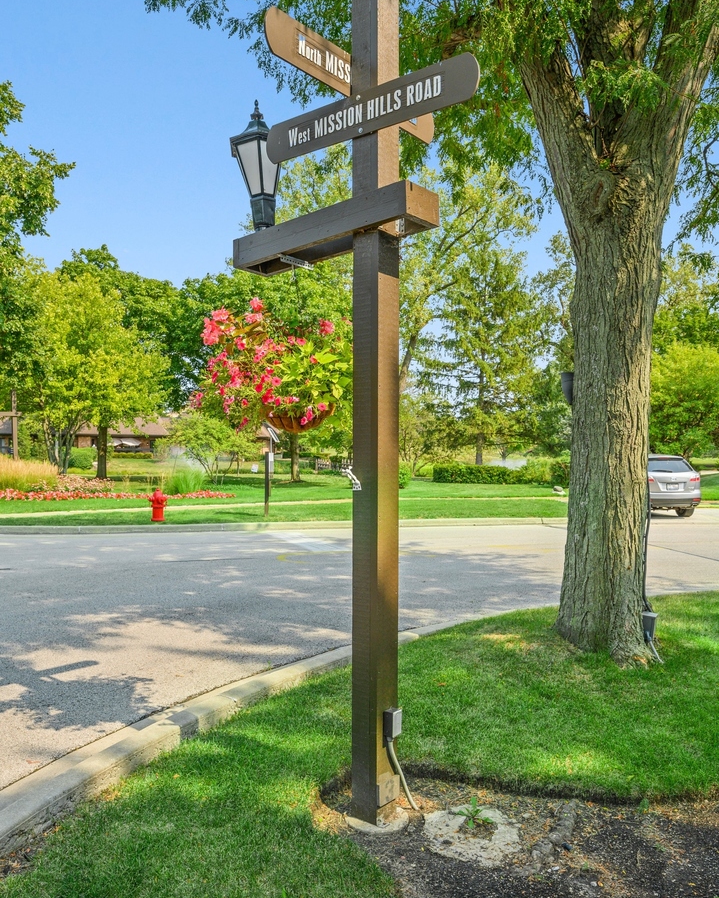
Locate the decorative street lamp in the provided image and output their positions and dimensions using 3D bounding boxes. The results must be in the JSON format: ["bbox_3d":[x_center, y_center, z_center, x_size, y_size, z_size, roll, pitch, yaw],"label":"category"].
[{"bbox_3d":[-0.522,-1.485,3.620,0.215,0.700,0.215,-3,0,43],"label":"decorative street lamp"}]

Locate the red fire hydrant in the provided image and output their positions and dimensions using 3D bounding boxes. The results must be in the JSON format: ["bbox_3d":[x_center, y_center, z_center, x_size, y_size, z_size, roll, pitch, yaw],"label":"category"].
[{"bbox_3d":[-4.480,1.250,15.400,0.430,0.770,0.400,0,0,-32],"label":"red fire hydrant"}]

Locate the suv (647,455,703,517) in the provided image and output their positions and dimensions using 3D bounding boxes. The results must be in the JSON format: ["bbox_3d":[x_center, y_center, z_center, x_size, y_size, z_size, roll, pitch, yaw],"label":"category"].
[{"bbox_3d":[7.780,0.970,19.800,1.930,1.730,5.000,0,0,-2],"label":"suv"}]

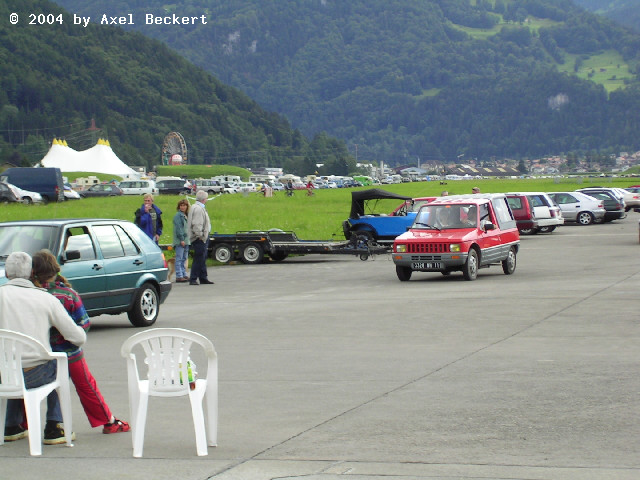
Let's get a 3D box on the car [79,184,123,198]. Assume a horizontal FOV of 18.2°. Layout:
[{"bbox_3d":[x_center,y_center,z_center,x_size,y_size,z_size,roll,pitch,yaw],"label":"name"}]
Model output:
[{"bbox_3d":[-21.300,-4.690,193.000,4.250,1.390,1.680,0,2,8],"label":"car"}]

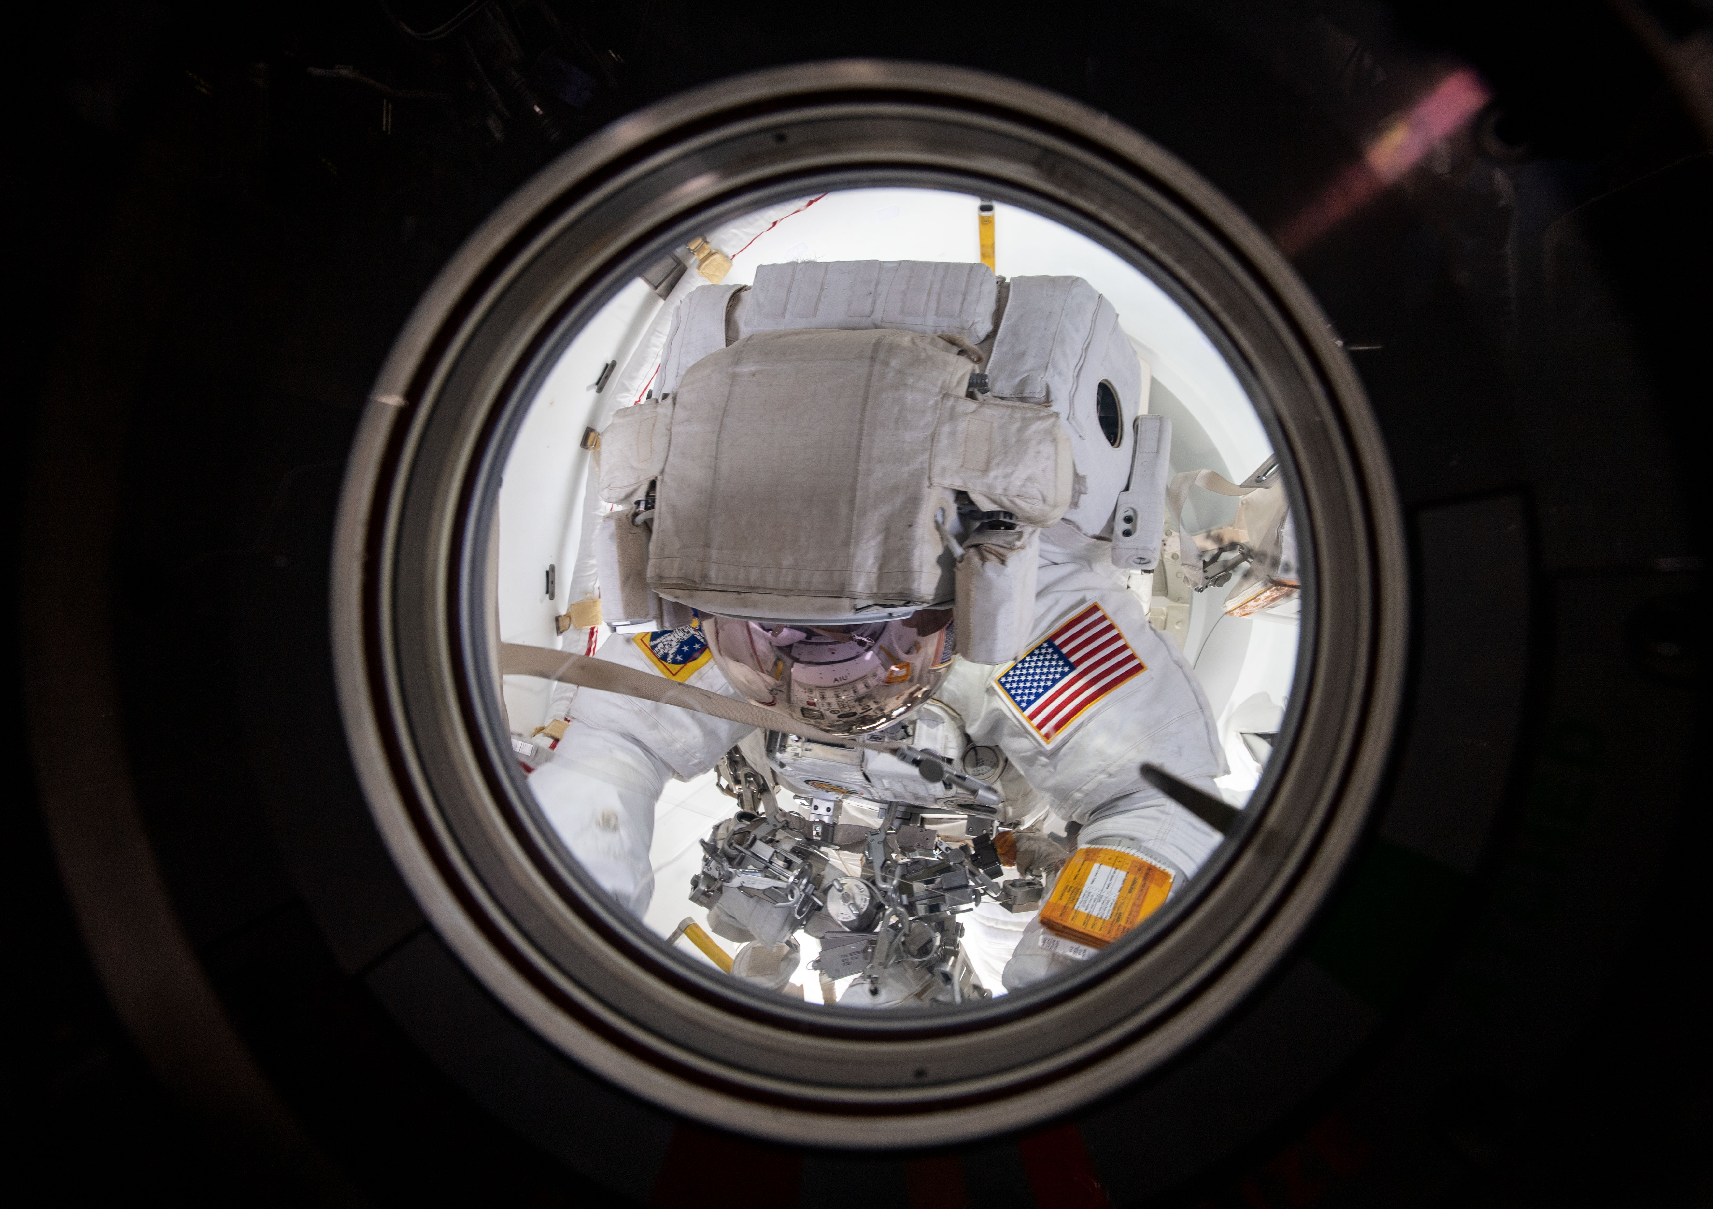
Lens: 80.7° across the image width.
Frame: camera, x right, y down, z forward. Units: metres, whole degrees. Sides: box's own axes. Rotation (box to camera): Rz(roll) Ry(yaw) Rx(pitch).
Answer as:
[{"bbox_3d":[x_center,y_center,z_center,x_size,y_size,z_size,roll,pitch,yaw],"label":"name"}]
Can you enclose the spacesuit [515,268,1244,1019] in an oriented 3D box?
[{"bbox_3d":[0.098,0.294,1.918,1.000,0.880,1.800,1,-27,12],"label":"spacesuit"}]

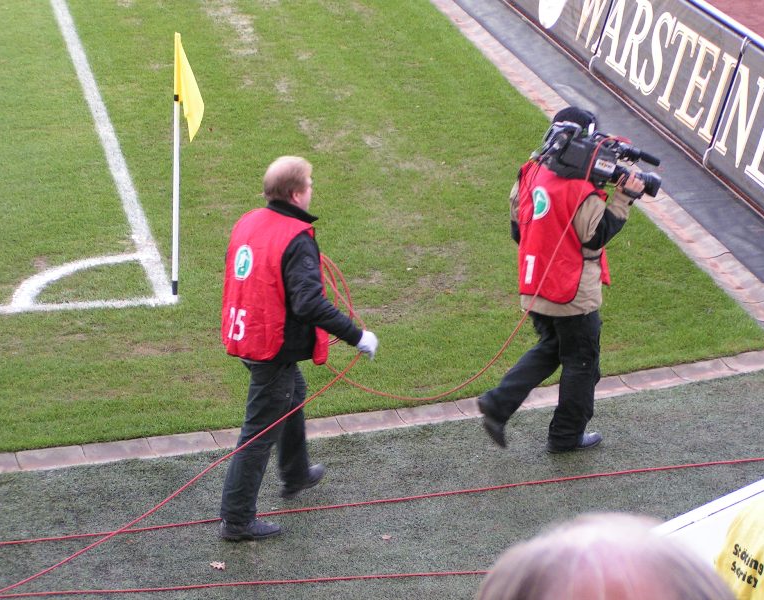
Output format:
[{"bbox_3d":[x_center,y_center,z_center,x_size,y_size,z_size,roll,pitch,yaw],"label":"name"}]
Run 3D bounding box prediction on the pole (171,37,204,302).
[{"bbox_3d":[-1.087,-0.745,14.800,0.175,1.547,0.100,2,20,0],"label":"pole"}]

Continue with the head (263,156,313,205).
[{"bbox_3d":[-0.422,-0.532,11.828,0.215,0.235,0.165,-12,24,-33],"label":"head"}]

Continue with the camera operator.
[{"bbox_3d":[0.893,-0.105,12.966,0.780,1.740,0.570,-9,23,-26],"label":"camera operator"}]

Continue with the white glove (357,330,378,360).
[{"bbox_3d":[-0.067,0.210,12.141,0.100,0.125,0.085,-12,24,-33],"label":"white glove"}]

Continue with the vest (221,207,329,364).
[{"bbox_3d":[-0.494,-0.061,11.987,0.370,0.680,0.470,-12,24,-33],"label":"vest"}]

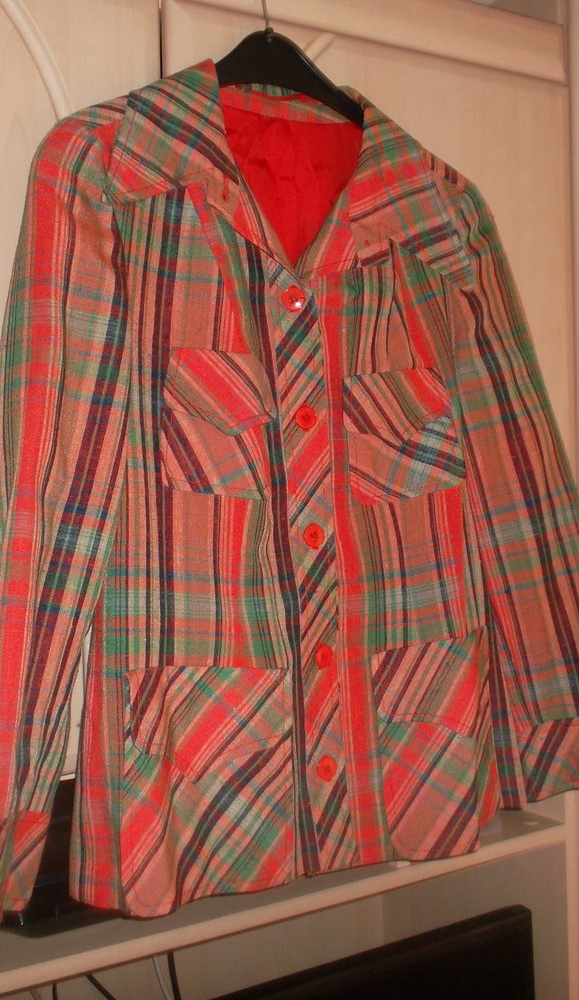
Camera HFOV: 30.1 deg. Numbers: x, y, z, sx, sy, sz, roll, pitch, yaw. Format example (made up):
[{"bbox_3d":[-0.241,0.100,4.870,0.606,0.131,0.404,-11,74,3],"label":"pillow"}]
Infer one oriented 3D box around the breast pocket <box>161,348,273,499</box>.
[{"bbox_3d":[-0.055,-0.058,0.815,0.095,0.113,0.020,-2,1,-34],"label":"breast pocket"}]

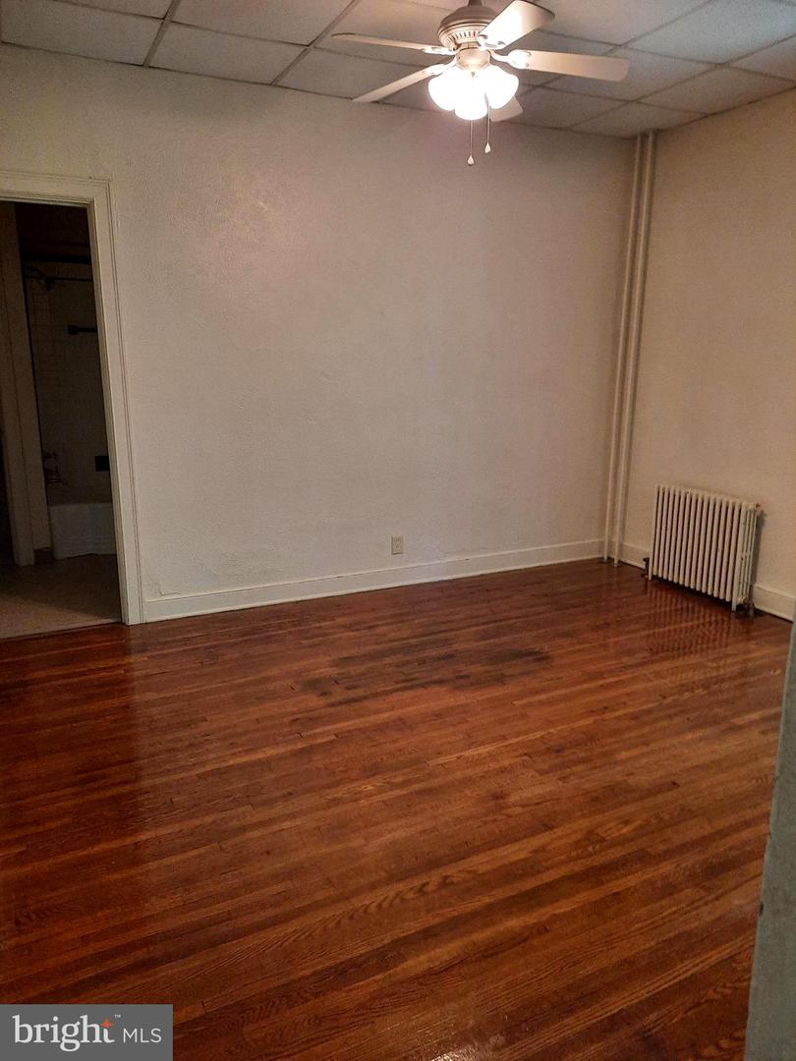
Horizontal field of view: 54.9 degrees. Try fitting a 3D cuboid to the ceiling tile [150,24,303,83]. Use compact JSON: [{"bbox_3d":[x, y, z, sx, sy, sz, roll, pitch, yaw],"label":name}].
[{"bbox_3d":[-0.782,-2.174,3.500,0.600,0.020,0.570,-6,15,-25],"label":"ceiling tile"}]

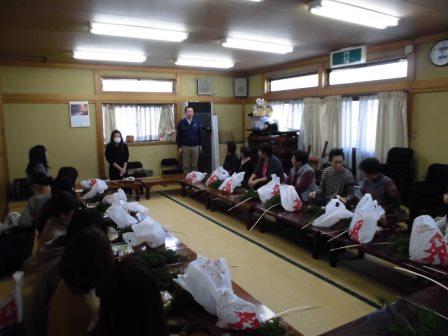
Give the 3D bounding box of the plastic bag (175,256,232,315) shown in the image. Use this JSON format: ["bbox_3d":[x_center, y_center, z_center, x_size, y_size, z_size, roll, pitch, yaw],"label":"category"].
[{"bbox_3d":[-0.139,0.753,2.198,0.310,0.250,0.420,-6,10,-31],"label":"plastic bag"}]

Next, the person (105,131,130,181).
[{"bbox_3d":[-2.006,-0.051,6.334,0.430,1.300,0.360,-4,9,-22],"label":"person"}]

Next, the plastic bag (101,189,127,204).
[{"bbox_3d":[-1.501,0.359,4.581,0.280,0.200,0.240,-6,10,-30],"label":"plastic bag"}]

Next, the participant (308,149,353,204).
[{"bbox_3d":[1.365,0.308,4.170,0.500,1.060,0.620,4,10,30],"label":"participant"}]

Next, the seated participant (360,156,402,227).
[{"bbox_3d":[1.727,0.387,3.828,0.570,0.940,0.470,-6,10,-30],"label":"seated participant"}]

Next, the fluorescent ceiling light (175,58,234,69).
[{"bbox_3d":[-0.375,-1.968,6.412,1.230,0.100,0.220,-6,10,-30],"label":"fluorescent ceiling light"}]

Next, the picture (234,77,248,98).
[{"bbox_3d":[0.455,-2.094,8.750,0.370,0.510,0.040,1,9,13],"label":"picture"}]

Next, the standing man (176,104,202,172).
[{"bbox_3d":[-0.766,-0.456,7.438,0.520,1.730,0.320,-3,9,-12],"label":"standing man"}]

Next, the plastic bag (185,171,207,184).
[{"bbox_3d":[-0.502,0.173,5.929,0.340,0.200,0.260,1,9,11],"label":"plastic bag"}]

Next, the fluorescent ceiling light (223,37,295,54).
[{"bbox_3d":[0.512,-1.813,5.058,1.250,0.110,0.260,-6,10,-31],"label":"fluorescent ceiling light"}]

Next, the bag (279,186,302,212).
[{"bbox_3d":[0.822,0.374,4.129,0.260,0.310,0.220,1,9,11],"label":"bag"}]

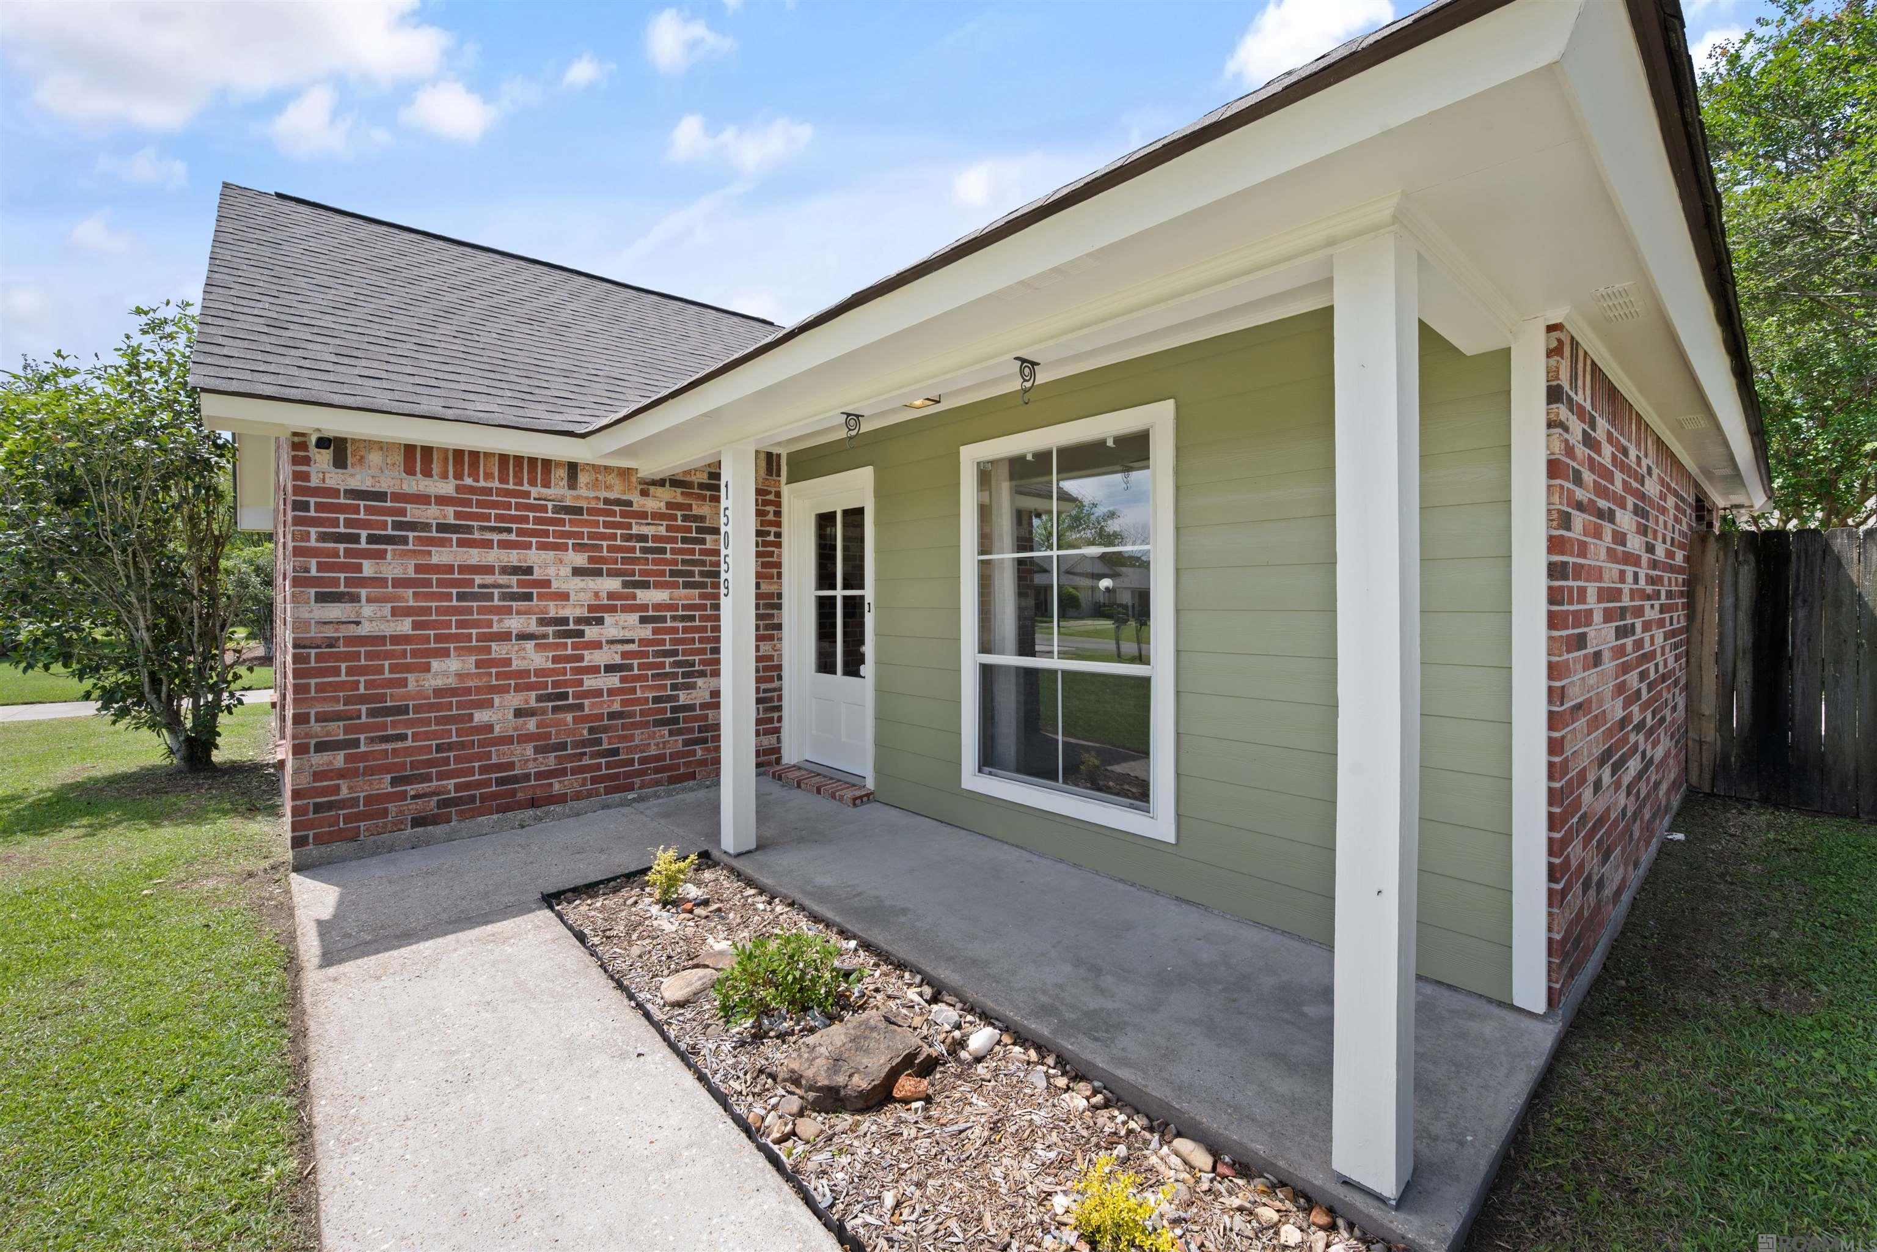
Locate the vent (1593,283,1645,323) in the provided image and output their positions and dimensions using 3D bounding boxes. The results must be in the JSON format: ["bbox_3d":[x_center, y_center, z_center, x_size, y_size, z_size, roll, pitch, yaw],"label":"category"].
[{"bbox_3d":[2.079,-0.986,2.225,0.320,0.015,0.105,-1,2,-42],"label":"vent"}]

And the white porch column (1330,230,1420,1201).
[{"bbox_3d":[1.016,0.207,1.700,0.145,2.140,0.130,-1,2,-42],"label":"white porch column"}]

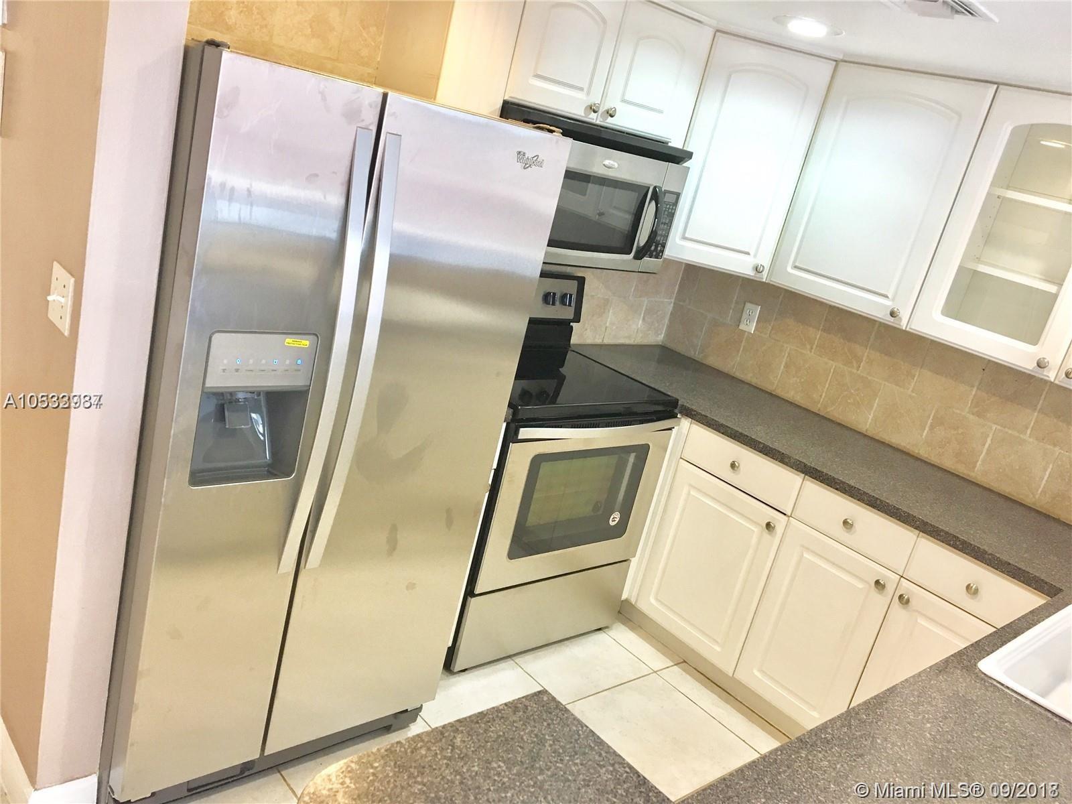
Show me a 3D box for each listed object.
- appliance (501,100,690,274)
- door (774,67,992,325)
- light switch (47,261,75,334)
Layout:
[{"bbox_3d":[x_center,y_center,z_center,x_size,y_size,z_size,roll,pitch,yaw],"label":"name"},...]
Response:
[{"bbox_3d":[0.089,-0.712,2.986,0.780,0.435,0.410,-2,23,-43],"label":"appliance"},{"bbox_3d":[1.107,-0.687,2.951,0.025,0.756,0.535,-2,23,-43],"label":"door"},{"bbox_3d":[-0.887,-0.192,1.661,0.018,0.115,0.122,-2,23,-43],"label":"light switch"}]

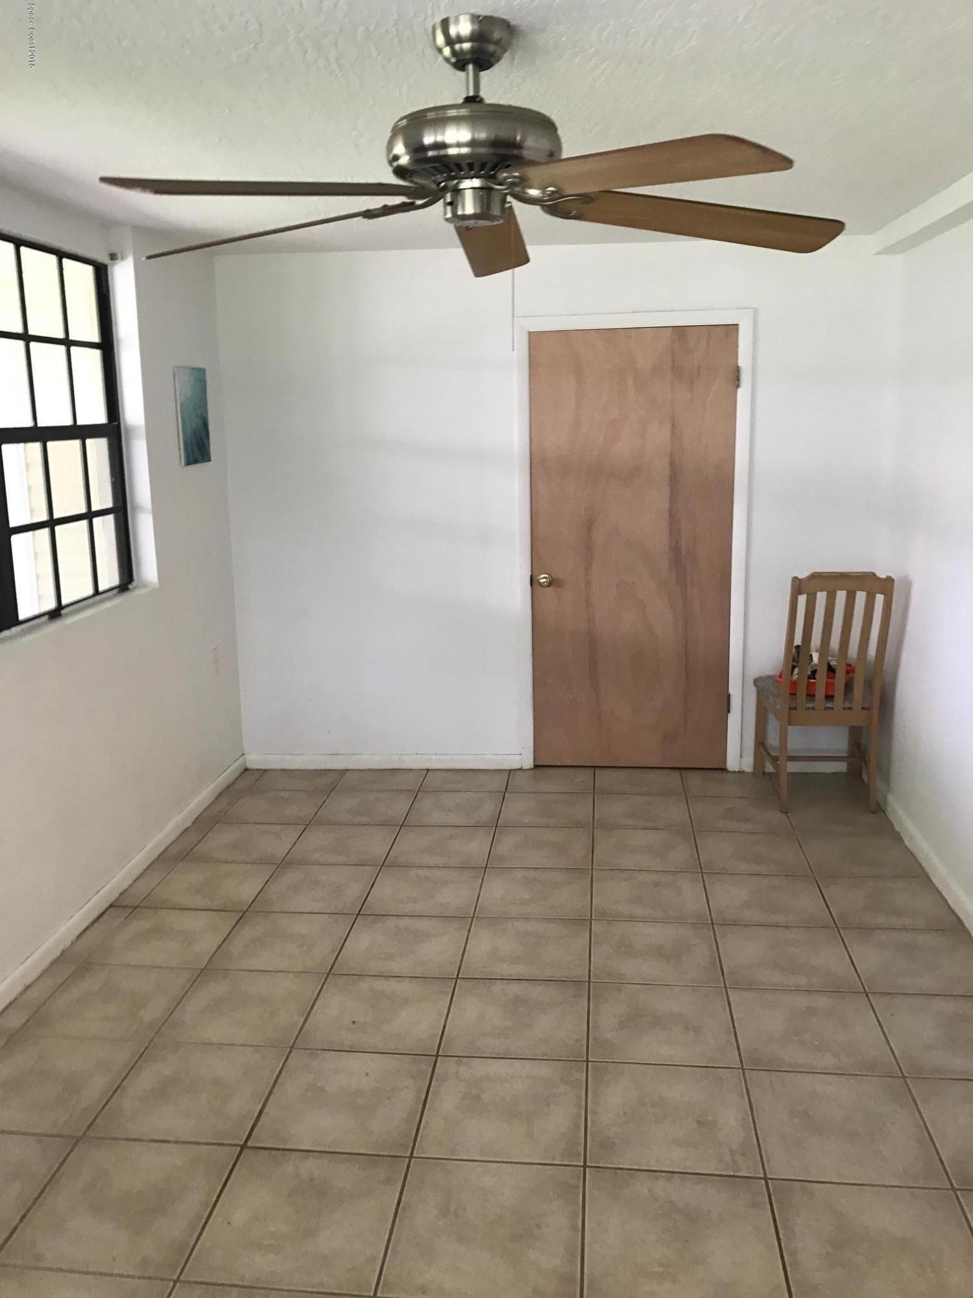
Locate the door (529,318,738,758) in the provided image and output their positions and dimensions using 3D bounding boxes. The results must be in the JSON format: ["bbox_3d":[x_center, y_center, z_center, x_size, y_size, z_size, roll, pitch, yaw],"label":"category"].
[{"bbox_3d":[0.673,-0.427,4.885,0.919,2.037,0.045,0,12,6],"label":"door"}]

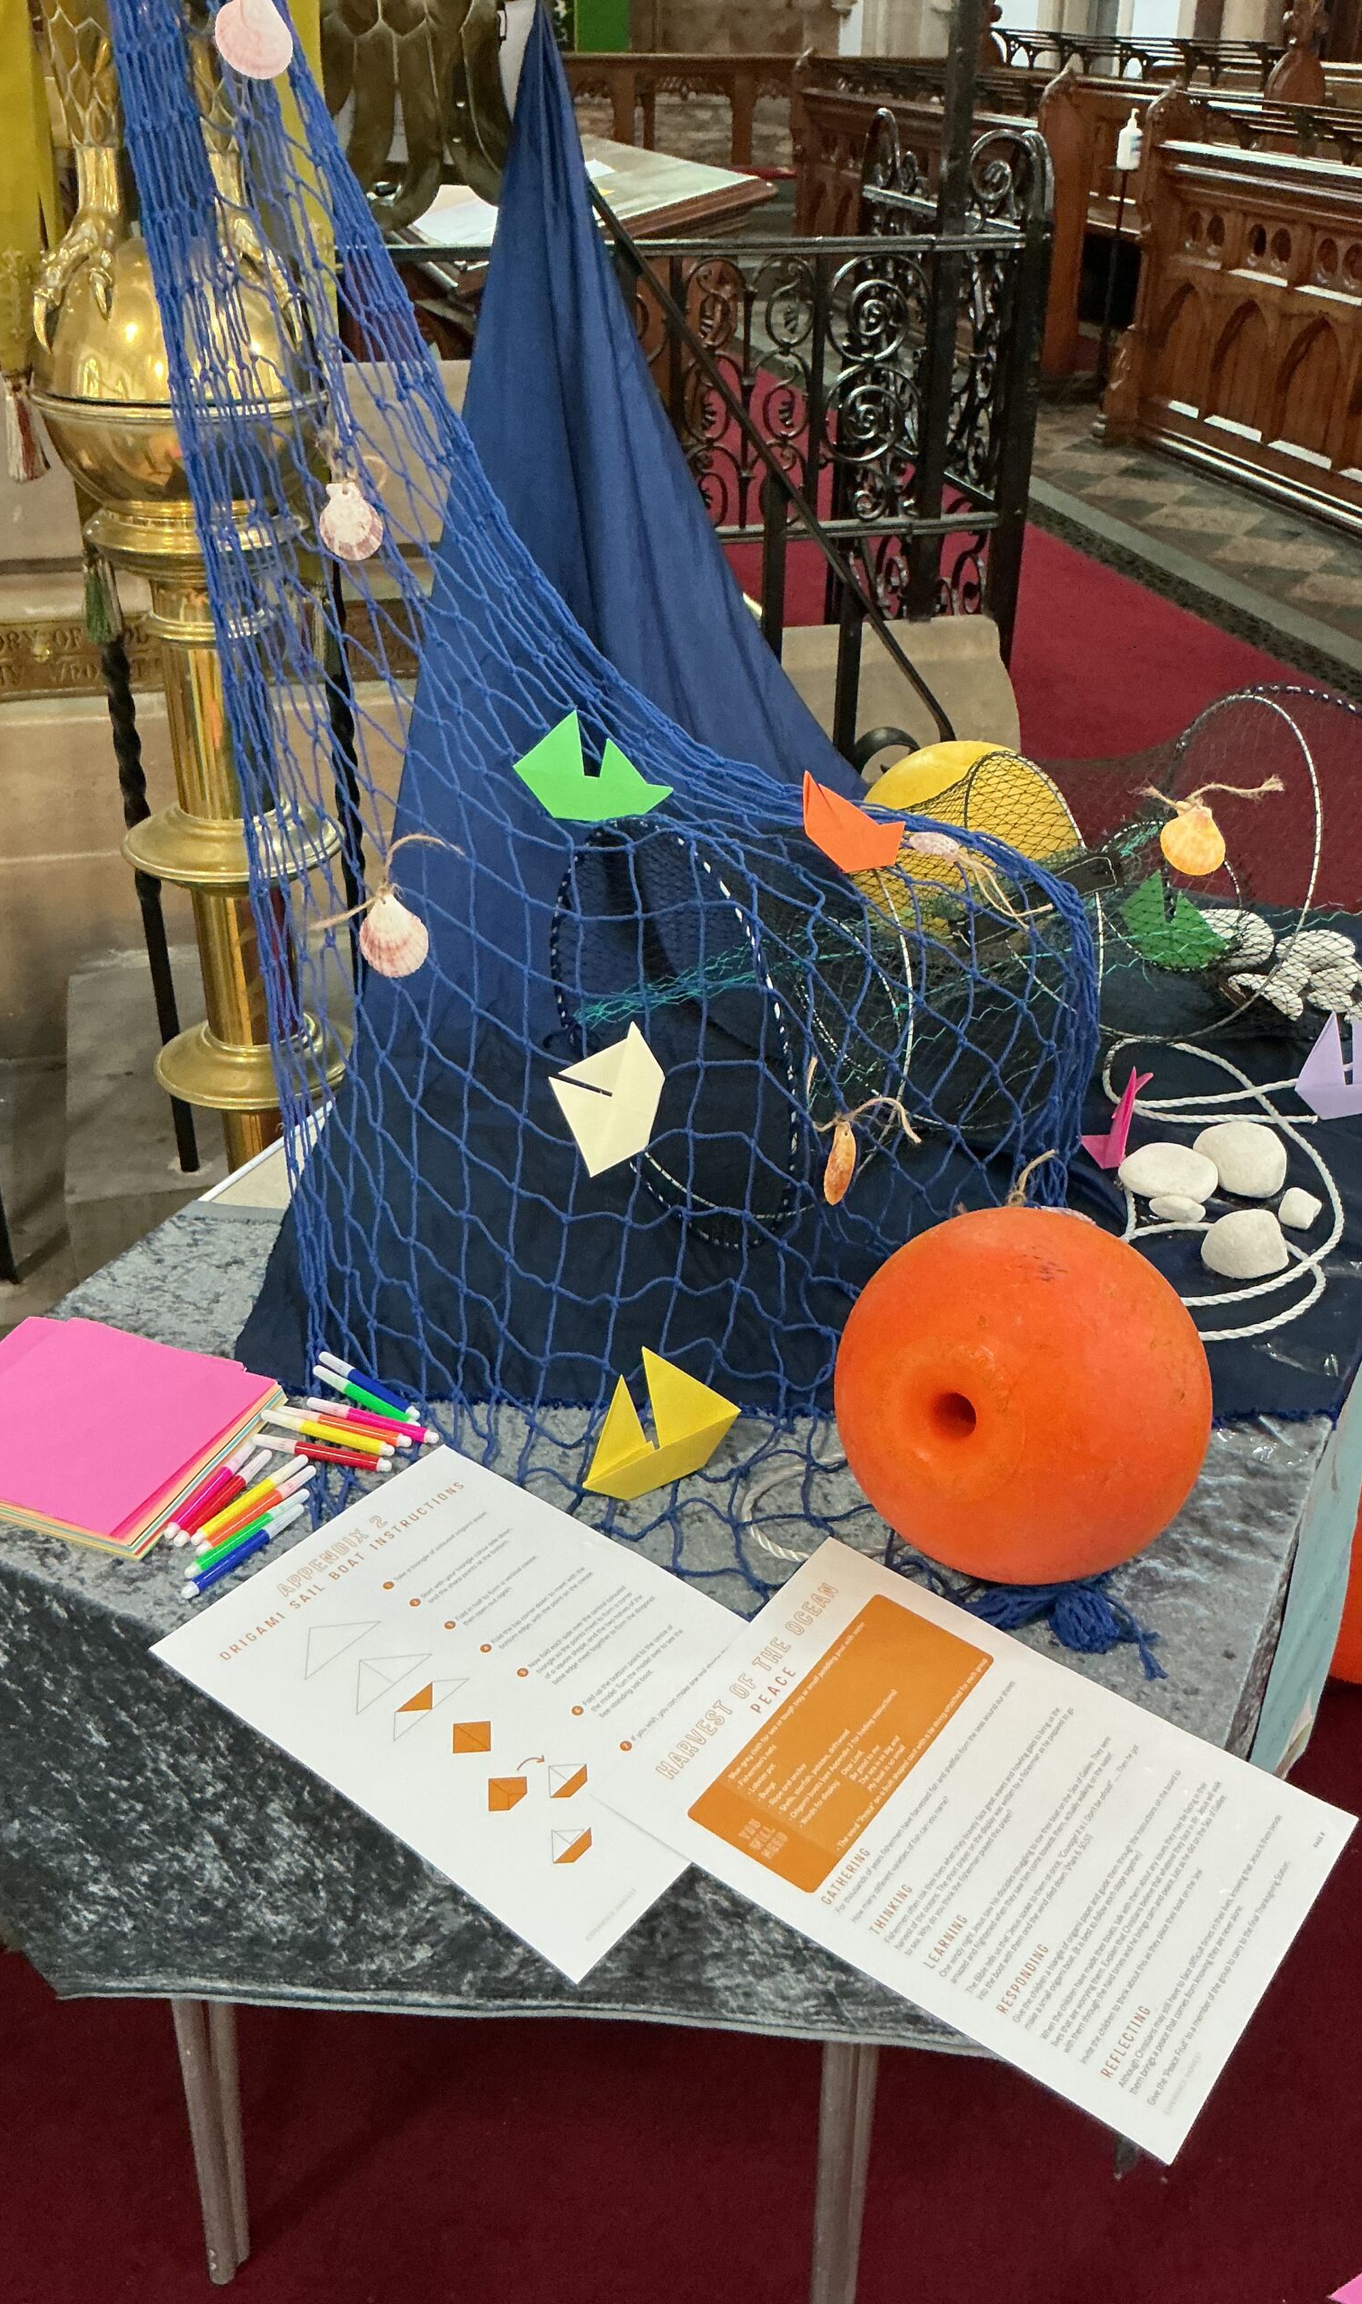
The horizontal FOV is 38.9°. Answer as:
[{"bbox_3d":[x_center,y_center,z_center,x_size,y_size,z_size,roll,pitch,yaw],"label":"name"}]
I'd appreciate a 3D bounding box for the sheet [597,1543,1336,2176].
[{"bbox_3d":[0.139,0.309,0.913,0.298,0.004,0.211,23,39,29],"label":"sheet"}]

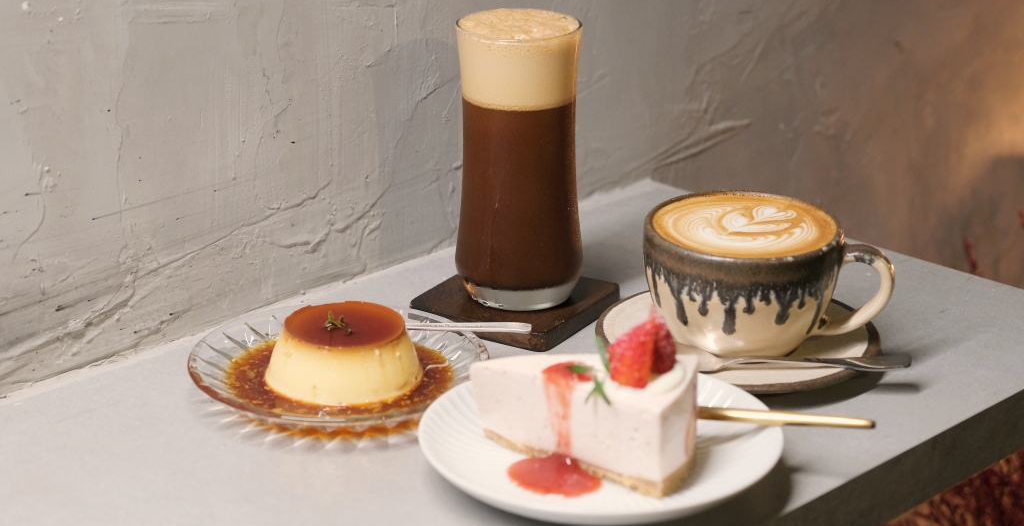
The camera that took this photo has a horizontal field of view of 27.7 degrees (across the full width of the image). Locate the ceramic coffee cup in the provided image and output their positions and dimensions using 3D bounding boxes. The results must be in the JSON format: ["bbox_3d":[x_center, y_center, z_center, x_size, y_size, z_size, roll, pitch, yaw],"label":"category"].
[{"bbox_3d":[0.138,0.012,1.119,0.134,0.068,0.105,4,21,11],"label":"ceramic coffee cup"}]

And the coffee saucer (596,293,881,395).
[{"bbox_3d":[0.123,0.045,1.133,0.153,0.019,0.153,0,21,0],"label":"coffee saucer"}]

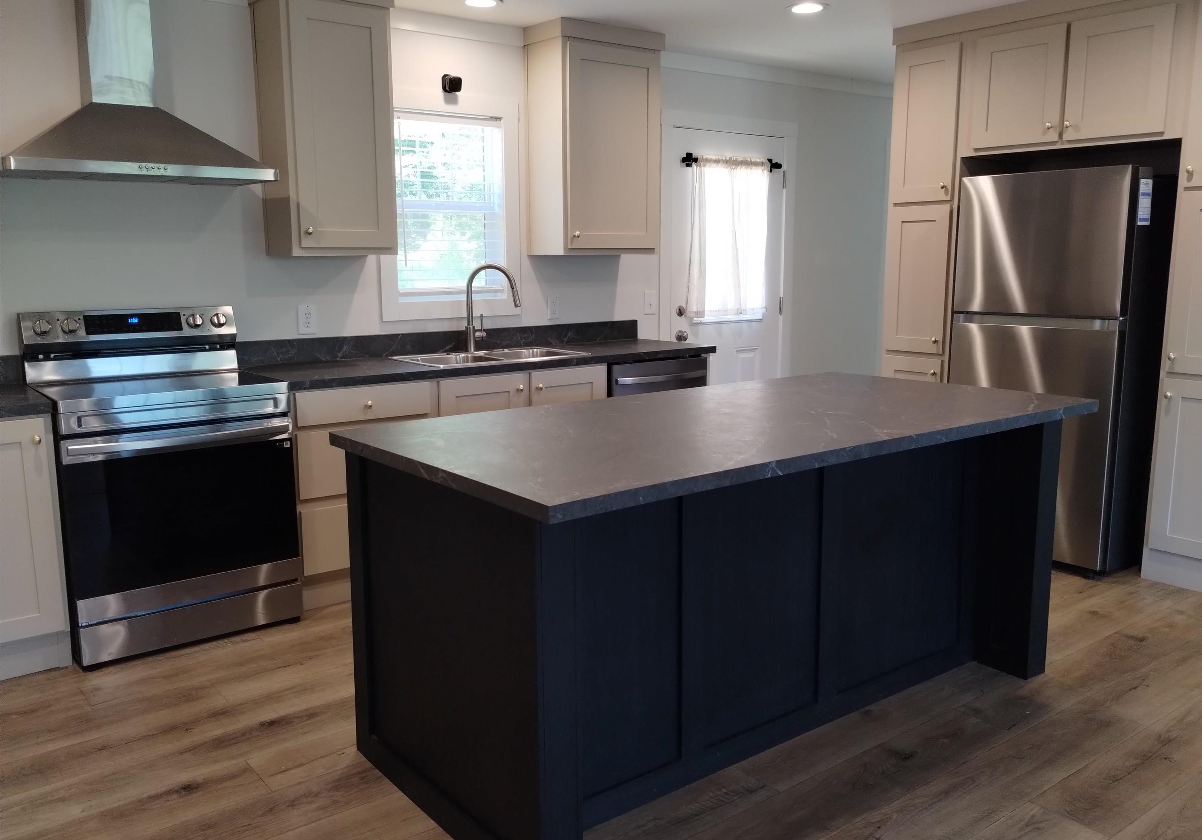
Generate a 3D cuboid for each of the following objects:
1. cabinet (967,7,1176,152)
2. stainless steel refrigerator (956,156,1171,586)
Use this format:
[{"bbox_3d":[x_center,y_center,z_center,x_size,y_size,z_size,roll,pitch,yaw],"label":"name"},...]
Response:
[{"bbox_3d":[2.218,-1.481,4.365,0.622,0.510,0.900,-8,12,-37],"label":"cabinet"},{"bbox_3d":[2.165,-0.247,4.486,0.775,1.705,0.736,-8,12,-37],"label":"stainless steel refrigerator"}]

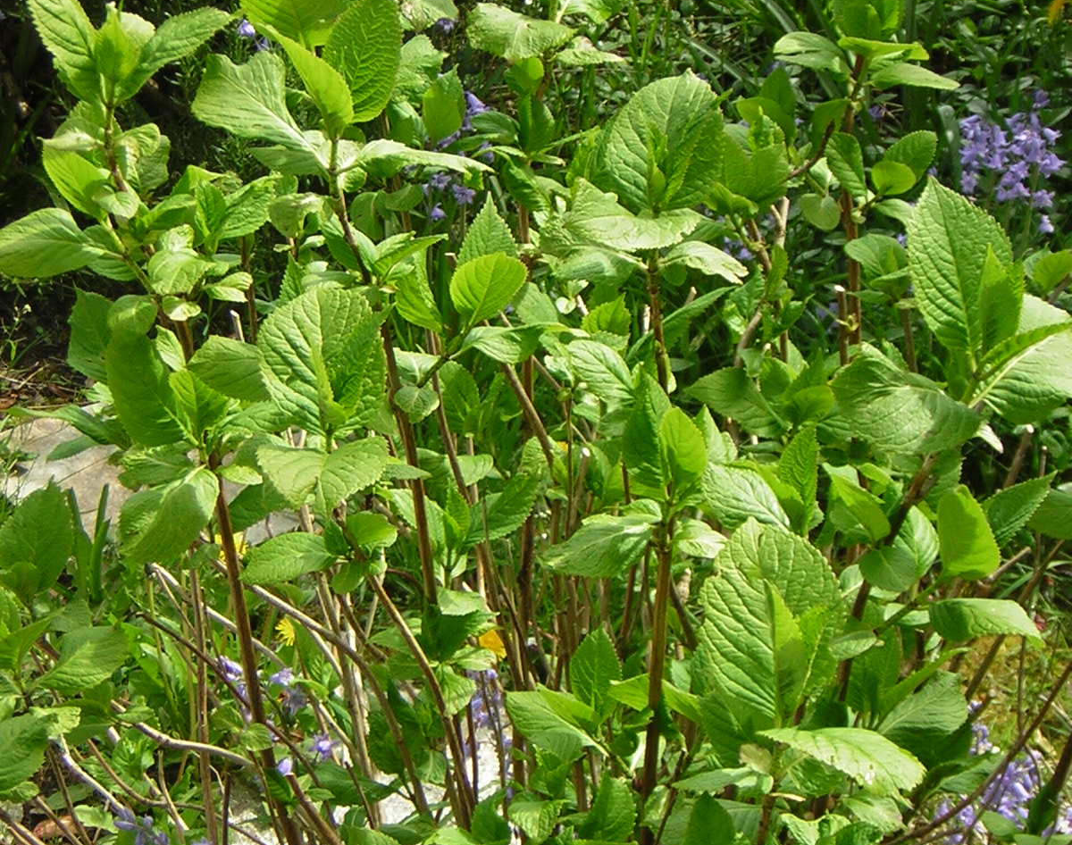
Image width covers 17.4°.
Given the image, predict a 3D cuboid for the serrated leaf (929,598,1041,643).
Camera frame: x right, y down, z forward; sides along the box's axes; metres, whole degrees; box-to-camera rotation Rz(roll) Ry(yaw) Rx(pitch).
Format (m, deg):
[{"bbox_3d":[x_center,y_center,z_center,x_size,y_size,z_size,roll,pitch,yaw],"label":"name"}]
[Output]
[{"bbox_3d":[0.282,0.121,2.200,0.075,0.020,0.043,7,22,28],"label":"serrated leaf"}]

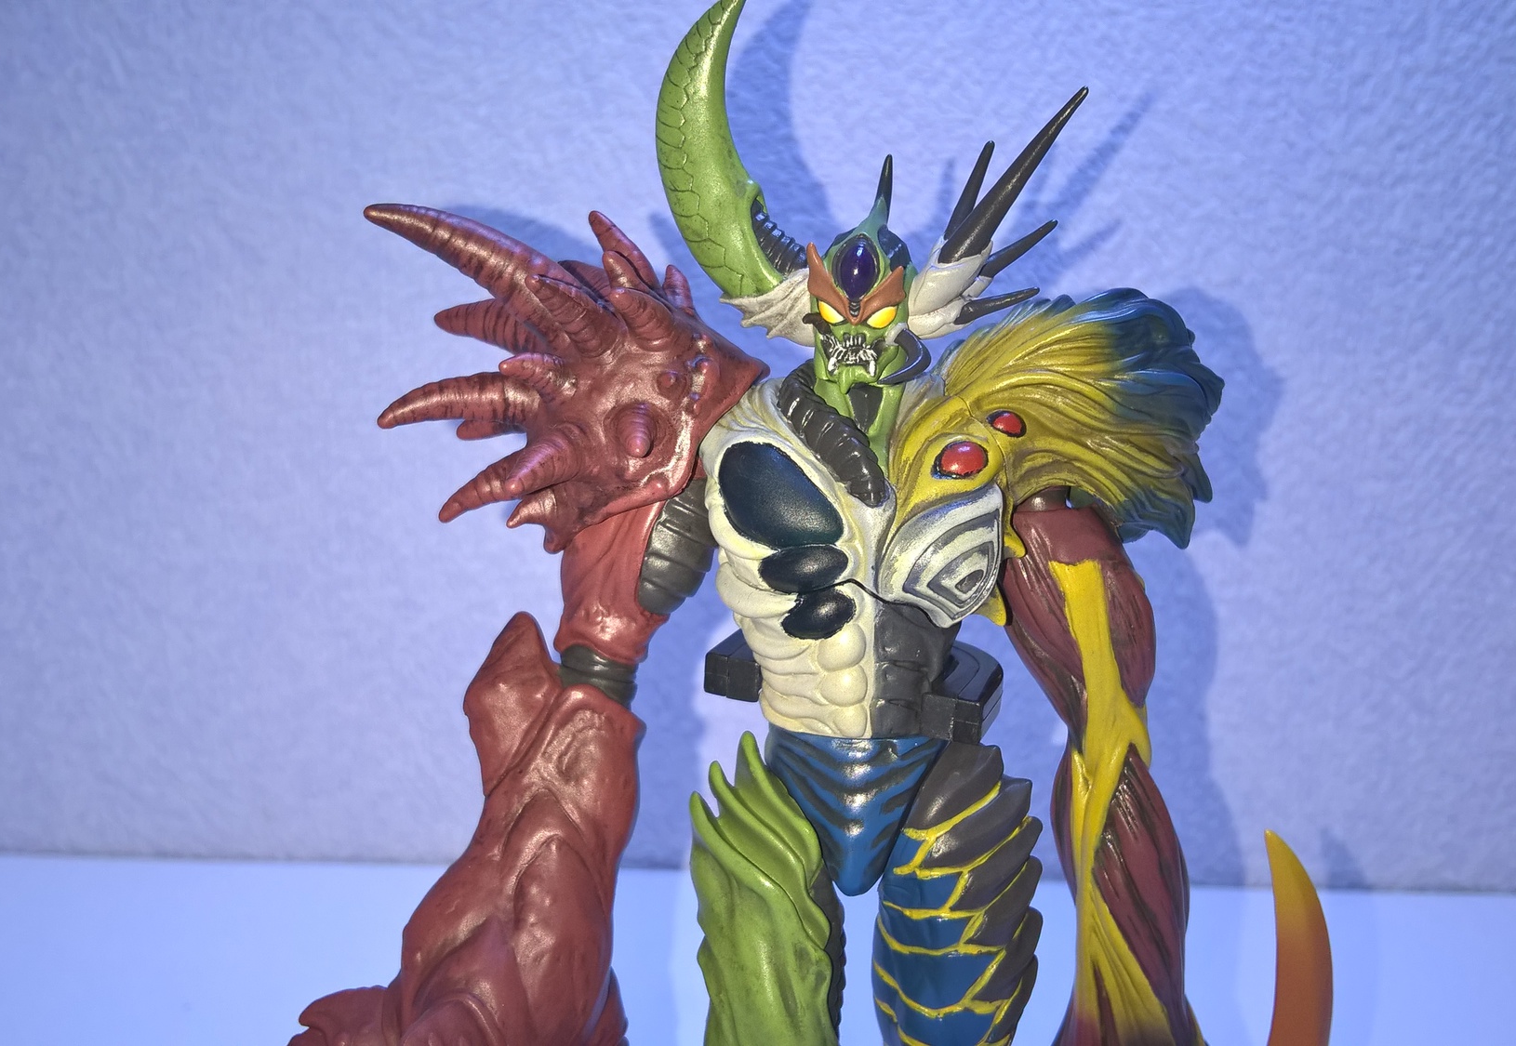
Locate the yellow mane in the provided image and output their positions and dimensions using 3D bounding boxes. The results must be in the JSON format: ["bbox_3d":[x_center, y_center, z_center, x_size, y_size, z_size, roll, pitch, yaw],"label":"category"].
[{"bbox_3d":[0.065,-0.023,0.325,0.071,0.053,0.050,1,12,0],"label":"yellow mane"}]

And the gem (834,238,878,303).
[{"bbox_3d":[0.021,-0.053,0.311,0.009,0.014,0.005,1,0,0],"label":"gem"}]

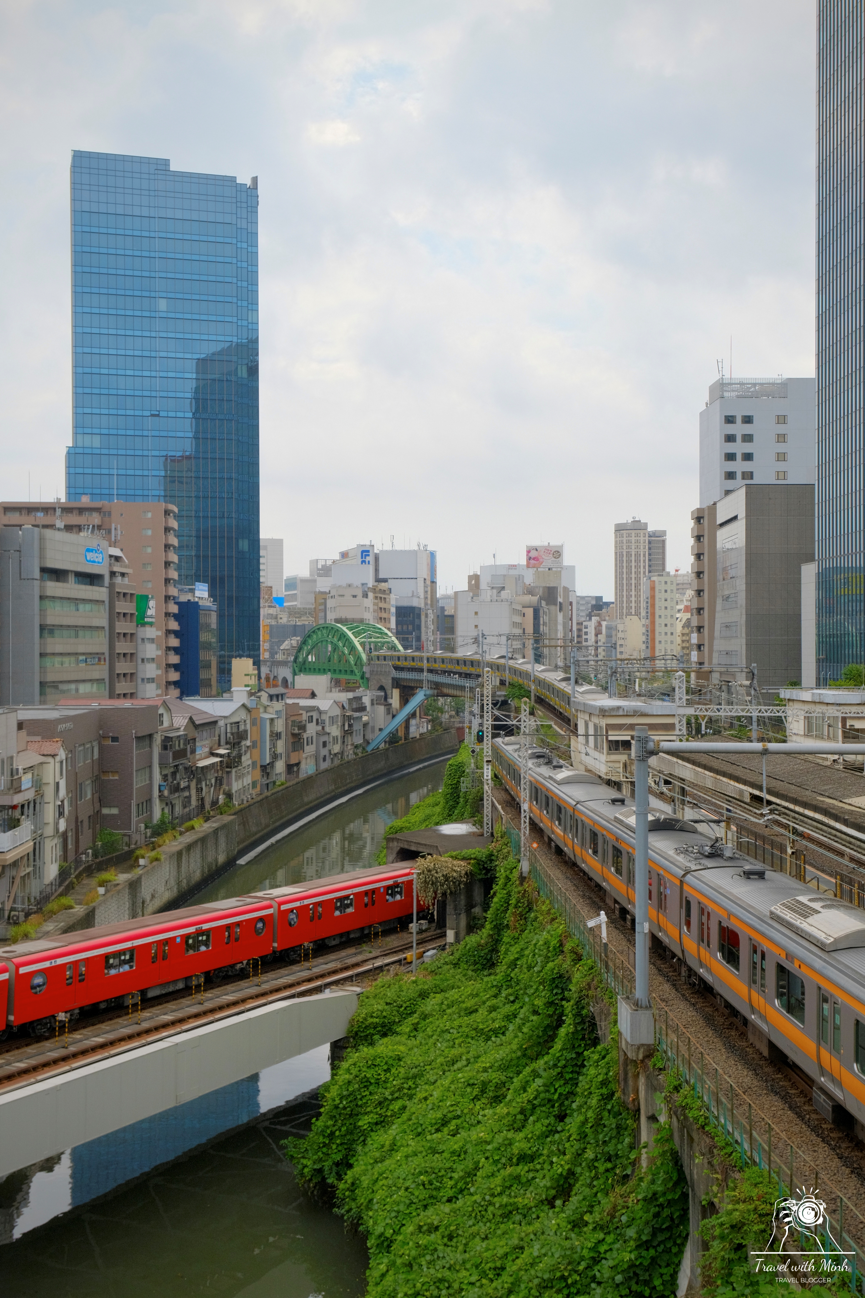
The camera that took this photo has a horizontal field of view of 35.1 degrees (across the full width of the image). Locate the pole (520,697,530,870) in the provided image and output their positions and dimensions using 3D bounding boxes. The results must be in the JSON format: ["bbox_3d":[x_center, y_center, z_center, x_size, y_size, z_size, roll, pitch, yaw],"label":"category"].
[{"bbox_3d":[4.540,6.500,67.000,0.430,8.600,0.430,0,0,-3],"label":"pole"}]

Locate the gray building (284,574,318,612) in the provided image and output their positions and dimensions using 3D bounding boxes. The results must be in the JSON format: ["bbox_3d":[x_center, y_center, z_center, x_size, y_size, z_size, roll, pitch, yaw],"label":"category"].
[{"bbox_3d":[-43.300,-4.000,446.000,7.000,39.000,17.000,0,0,-20],"label":"gray building"}]

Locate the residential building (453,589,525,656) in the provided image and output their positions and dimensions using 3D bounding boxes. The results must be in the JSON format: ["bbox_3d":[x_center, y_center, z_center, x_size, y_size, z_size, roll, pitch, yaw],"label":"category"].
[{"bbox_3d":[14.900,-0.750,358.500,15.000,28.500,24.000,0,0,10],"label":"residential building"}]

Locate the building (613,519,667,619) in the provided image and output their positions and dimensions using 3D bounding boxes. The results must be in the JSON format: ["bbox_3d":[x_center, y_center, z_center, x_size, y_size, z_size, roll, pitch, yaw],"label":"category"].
[{"bbox_3d":[113.500,-26.500,752.000,27.000,85.000,28.000,0,0,7],"label":"building"}]

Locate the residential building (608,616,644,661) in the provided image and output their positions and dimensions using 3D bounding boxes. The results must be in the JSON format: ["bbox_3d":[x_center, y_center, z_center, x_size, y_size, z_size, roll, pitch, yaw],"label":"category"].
[{"bbox_3d":[81.890,0.328,576.000,12.500,29.345,14.000,0,0,0],"label":"residential building"}]

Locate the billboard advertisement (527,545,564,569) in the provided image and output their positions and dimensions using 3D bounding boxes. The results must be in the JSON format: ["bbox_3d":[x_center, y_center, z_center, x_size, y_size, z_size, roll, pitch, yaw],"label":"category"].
[{"bbox_3d":[31.100,-25.600,380.000,10.000,6.000,0.900,0,0,3],"label":"billboard advertisement"}]

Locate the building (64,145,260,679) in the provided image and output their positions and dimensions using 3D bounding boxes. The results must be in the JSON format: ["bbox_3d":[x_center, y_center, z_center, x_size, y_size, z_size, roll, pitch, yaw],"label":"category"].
[{"bbox_3d":[-60.000,-44.000,300.000,39.000,116.000,30.000,0,0,-16],"label":"building"}]

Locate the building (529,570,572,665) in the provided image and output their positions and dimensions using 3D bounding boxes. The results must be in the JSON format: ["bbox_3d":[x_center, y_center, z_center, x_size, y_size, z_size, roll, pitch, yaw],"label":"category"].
[{"bbox_3d":[33.000,-3.000,385.000,11.500,38.700,13.000,0,0,6],"label":"building"}]

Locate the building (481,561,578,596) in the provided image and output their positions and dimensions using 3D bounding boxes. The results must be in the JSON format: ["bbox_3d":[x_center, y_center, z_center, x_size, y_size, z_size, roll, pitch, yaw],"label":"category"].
[{"bbox_3d":[34.000,-7.000,485.000,27.000,45.000,19.000,0,0,-22],"label":"building"}]

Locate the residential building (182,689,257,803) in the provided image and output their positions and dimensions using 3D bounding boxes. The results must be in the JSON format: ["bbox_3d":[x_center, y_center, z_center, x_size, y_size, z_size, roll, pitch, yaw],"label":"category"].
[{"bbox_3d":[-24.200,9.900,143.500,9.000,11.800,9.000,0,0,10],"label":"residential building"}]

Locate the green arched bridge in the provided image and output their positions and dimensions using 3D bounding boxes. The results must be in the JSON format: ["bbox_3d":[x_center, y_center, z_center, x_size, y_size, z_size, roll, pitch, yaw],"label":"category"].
[{"bbox_3d":[-20.300,0.900,325.000,10.500,14.600,71.500,0,0,-18],"label":"green arched bridge"}]

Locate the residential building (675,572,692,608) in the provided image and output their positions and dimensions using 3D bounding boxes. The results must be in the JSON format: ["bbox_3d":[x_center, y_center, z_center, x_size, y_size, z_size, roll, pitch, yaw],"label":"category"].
[{"bbox_3d":[148.976,-14.706,808.000,15.000,59.412,15.000,0,0,0],"label":"residential building"}]

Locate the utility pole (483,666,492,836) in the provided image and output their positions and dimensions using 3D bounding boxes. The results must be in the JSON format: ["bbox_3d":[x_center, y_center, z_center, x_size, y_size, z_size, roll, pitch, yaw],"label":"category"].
[{"bbox_3d":[3.558,6.611,88.000,0.520,10.878,0.520,0,0,3],"label":"utility pole"}]

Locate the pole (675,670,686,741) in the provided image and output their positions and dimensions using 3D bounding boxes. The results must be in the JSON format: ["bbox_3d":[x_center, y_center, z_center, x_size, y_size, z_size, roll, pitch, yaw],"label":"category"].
[{"bbox_3d":[12.350,5.300,68.000,0.500,8.500,0.500,0,0,-3],"label":"pole"}]

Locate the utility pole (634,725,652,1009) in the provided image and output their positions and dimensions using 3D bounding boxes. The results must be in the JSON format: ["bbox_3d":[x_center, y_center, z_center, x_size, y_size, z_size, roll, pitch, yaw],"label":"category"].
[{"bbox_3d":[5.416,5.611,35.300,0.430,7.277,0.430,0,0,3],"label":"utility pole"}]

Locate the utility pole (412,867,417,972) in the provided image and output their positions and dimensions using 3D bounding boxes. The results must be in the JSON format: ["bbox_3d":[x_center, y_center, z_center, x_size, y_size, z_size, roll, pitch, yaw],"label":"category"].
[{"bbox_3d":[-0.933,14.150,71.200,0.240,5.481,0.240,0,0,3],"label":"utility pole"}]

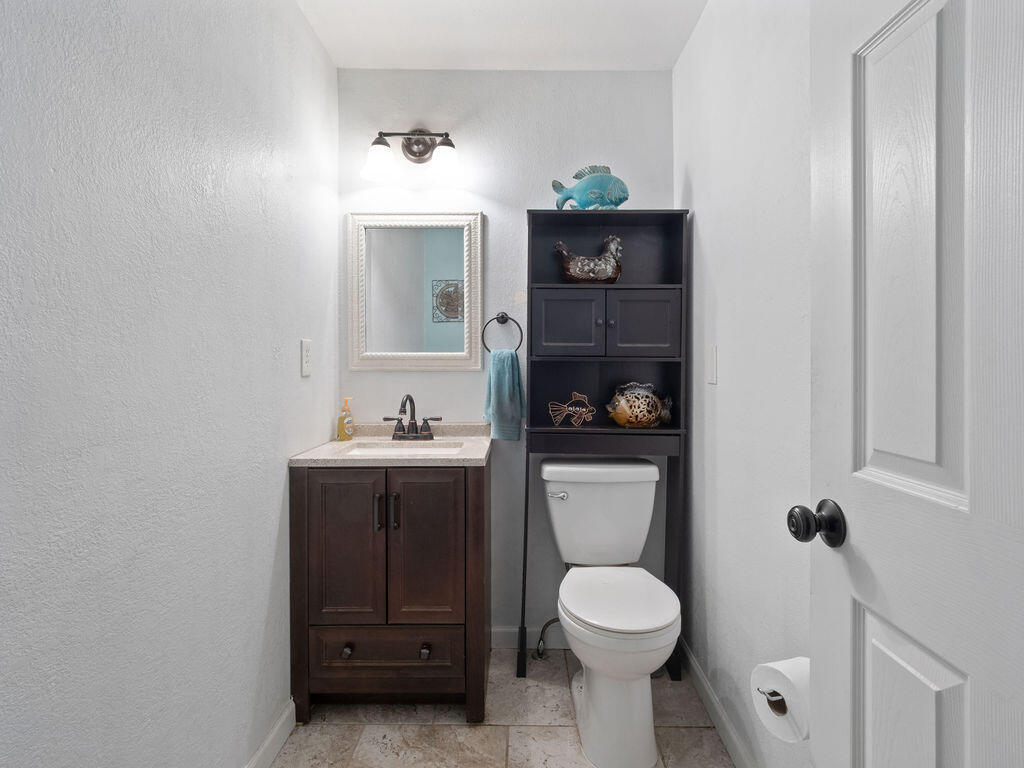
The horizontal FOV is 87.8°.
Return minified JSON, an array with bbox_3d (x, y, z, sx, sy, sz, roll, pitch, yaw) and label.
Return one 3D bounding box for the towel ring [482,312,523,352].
[{"bbox_3d":[-0.036,-0.196,2.125,0.160,0.178,0.062,0,1,0],"label":"towel ring"}]

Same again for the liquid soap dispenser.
[{"bbox_3d":[-0.636,0.132,2.040,0.053,0.168,0.064,1,2,44],"label":"liquid soap dispenser"}]

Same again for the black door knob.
[{"bbox_3d":[0.468,0.217,0.830,0.064,0.069,0.069,0,1,1],"label":"black door knob"}]

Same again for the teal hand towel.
[{"bbox_3d":[-0.026,0.043,2.105,0.168,0.355,0.080,0,1,0],"label":"teal hand towel"}]

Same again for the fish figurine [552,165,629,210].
[{"bbox_3d":[0.298,-0.736,2.020,0.287,0.190,0.100,0,1,5],"label":"fish figurine"}]

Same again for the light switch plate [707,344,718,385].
[{"bbox_3d":[0.652,-0.061,1.730,0.008,0.122,0.080,0,1,1],"label":"light switch plate"}]

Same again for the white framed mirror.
[{"bbox_3d":[-0.392,-0.374,2.157,0.543,0.638,0.028,0,1,1],"label":"white framed mirror"}]

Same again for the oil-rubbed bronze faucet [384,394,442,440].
[{"bbox_3d":[-0.388,0.129,2.040,0.228,0.178,0.143,0,1,3],"label":"oil-rubbed bronze faucet"}]

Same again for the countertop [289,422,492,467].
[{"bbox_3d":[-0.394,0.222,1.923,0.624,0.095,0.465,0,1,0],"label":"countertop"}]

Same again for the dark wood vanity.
[{"bbox_3d":[-0.401,0.661,1.947,0.638,0.855,0.452,0,1,1],"label":"dark wood vanity"}]

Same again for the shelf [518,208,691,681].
[{"bbox_3d":[0.334,0.218,2.035,0.600,1.710,0.200,1,1,1],"label":"shelf"}]

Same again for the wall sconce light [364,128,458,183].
[{"bbox_3d":[-0.397,-0.902,2.087,0.370,0.243,0.172,0,1,1],"label":"wall sconce light"}]

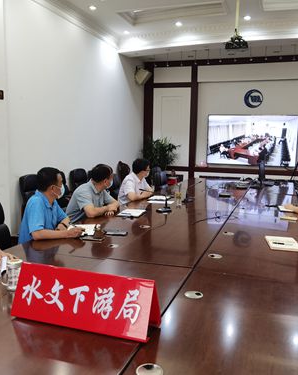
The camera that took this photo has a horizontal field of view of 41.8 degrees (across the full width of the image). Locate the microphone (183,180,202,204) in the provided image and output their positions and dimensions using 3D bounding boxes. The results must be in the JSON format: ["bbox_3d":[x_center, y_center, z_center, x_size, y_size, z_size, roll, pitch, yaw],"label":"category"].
[{"bbox_3d":[0.490,0.043,4.367,0.220,0.250,0.130,3,7,18],"label":"microphone"}]

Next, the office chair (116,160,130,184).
[{"bbox_3d":[-0.217,0.125,6.723,0.650,1.050,0.600,3,7,18],"label":"office chair"}]

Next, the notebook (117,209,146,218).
[{"bbox_3d":[-0.166,0.231,3.647,0.210,0.020,0.340,2,7,10],"label":"notebook"}]

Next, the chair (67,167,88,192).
[{"bbox_3d":[-0.948,0.164,6.593,0.600,0.950,0.580,3,7,18],"label":"chair"}]

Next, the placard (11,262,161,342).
[{"bbox_3d":[-0.237,0.400,1.426,0.545,0.191,0.123,3,7,19],"label":"placard"}]

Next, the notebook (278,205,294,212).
[{"bbox_3d":[1.448,0.216,4.018,0.200,0.020,0.310,3,7,18],"label":"notebook"}]

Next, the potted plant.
[{"bbox_3d":[0.345,-0.427,9.392,0.880,1.550,0.880,3,7,18],"label":"potted plant"}]

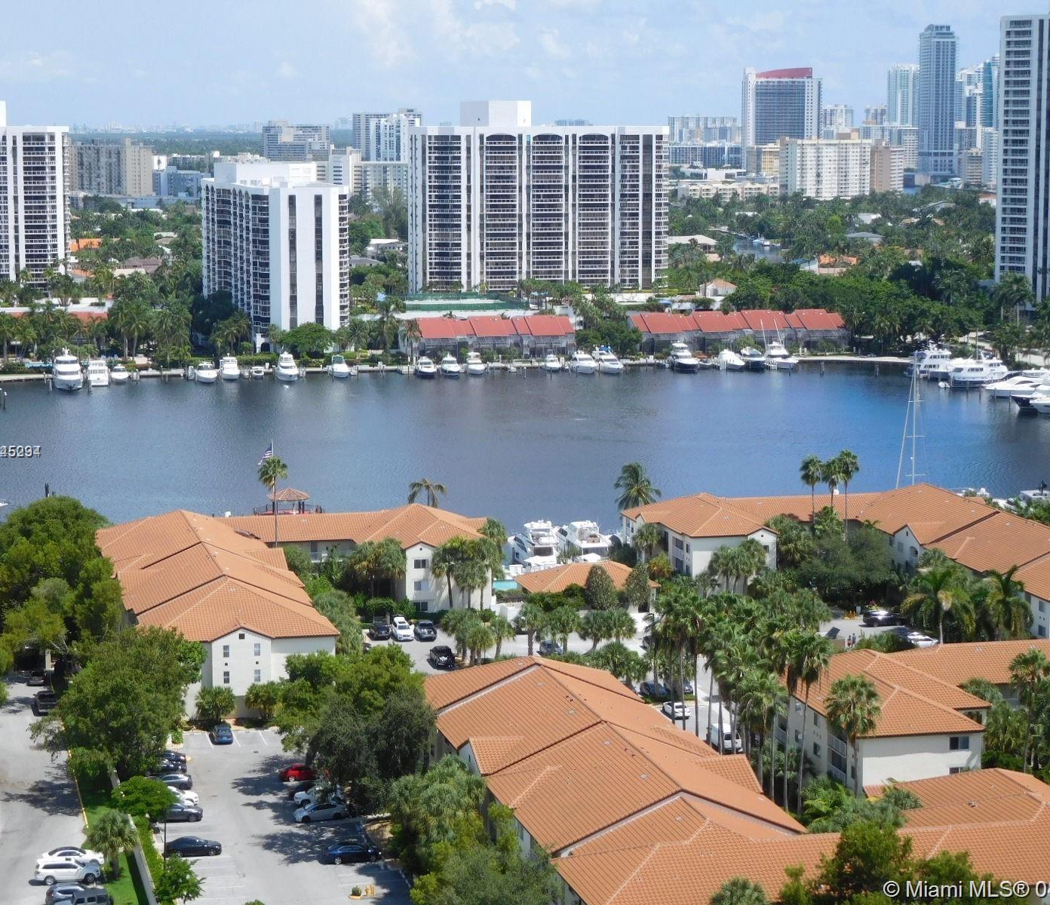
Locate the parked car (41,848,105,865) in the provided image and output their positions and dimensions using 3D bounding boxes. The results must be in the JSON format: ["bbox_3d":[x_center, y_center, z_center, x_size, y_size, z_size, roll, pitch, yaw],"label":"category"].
[{"bbox_3d":[-36.101,32.039,194.985,4.750,1.430,1.830,-1,8,-10],"label":"parked car"}]

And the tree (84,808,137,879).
[{"bbox_3d":[-32.403,30.469,191.051,4.000,5.600,4.000,0,8,0],"label":"tree"}]

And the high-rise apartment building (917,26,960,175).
[{"bbox_3d":[382.991,-323.509,2267.087,27.000,151.000,46.000,-1,8,-5],"label":"high-rise apartment building"}]

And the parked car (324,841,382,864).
[{"bbox_3d":[-13.703,31.910,195.856,4.750,1.450,1.830,-1,8,-11],"label":"parked car"}]

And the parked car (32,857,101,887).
[{"bbox_3d":[-35.698,32.488,190.598,5.000,1.720,1.930,-1,8,-10],"label":"parked car"}]

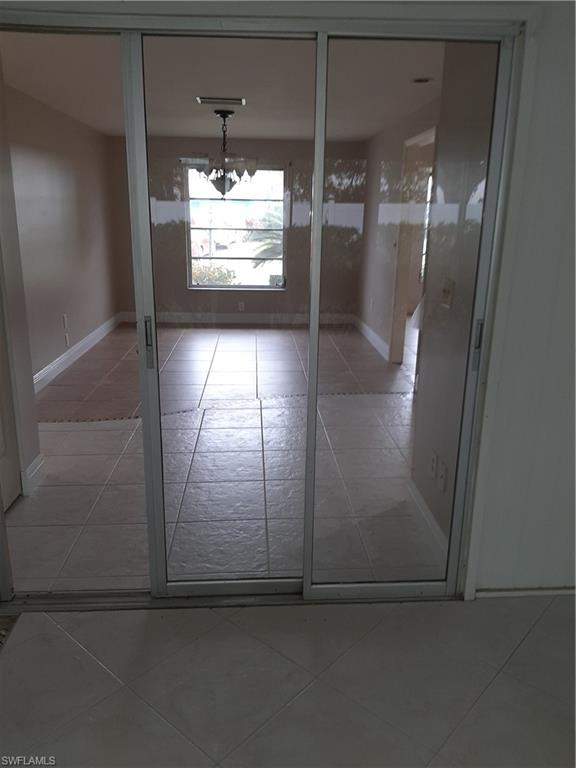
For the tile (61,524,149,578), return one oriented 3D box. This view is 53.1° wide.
[{"bbox_3d":[-0.774,0.768,2.686,0.455,0.012,0.455,-1,16,-3],"label":"tile"}]

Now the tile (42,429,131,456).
[{"bbox_3d":[-1.311,0.406,3.971,0.455,0.012,0.455,-1,16,-3],"label":"tile"}]

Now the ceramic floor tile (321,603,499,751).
[{"bbox_3d":[0.414,1.001,1.987,0.453,0.012,0.453,14,21,40],"label":"ceramic floor tile"}]

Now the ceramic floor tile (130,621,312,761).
[{"bbox_3d":[-0.225,1.009,1.951,0.453,0.012,0.453,14,21,40],"label":"ceramic floor tile"}]

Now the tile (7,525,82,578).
[{"bbox_3d":[-1.228,0.774,2.659,0.455,0.012,0.455,-1,16,-3],"label":"tile"}]

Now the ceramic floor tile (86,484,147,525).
[{"bbox_3d":[-0.801,0.645,3.124,0.455,0.012,0.455,-1,16,-3],"label":"ceramic floor tile"}]

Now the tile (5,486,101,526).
[{"bbox_3d":[-1.255,0.651,3.096,0.455,0.012,0.455,-1,16,-3],"label":"tile"}]

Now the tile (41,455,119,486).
[{"bbox_3d":[-1.283,0.529,3.534,0.455,0.012,0.455,-1,16,-3],"label":"tile"}]

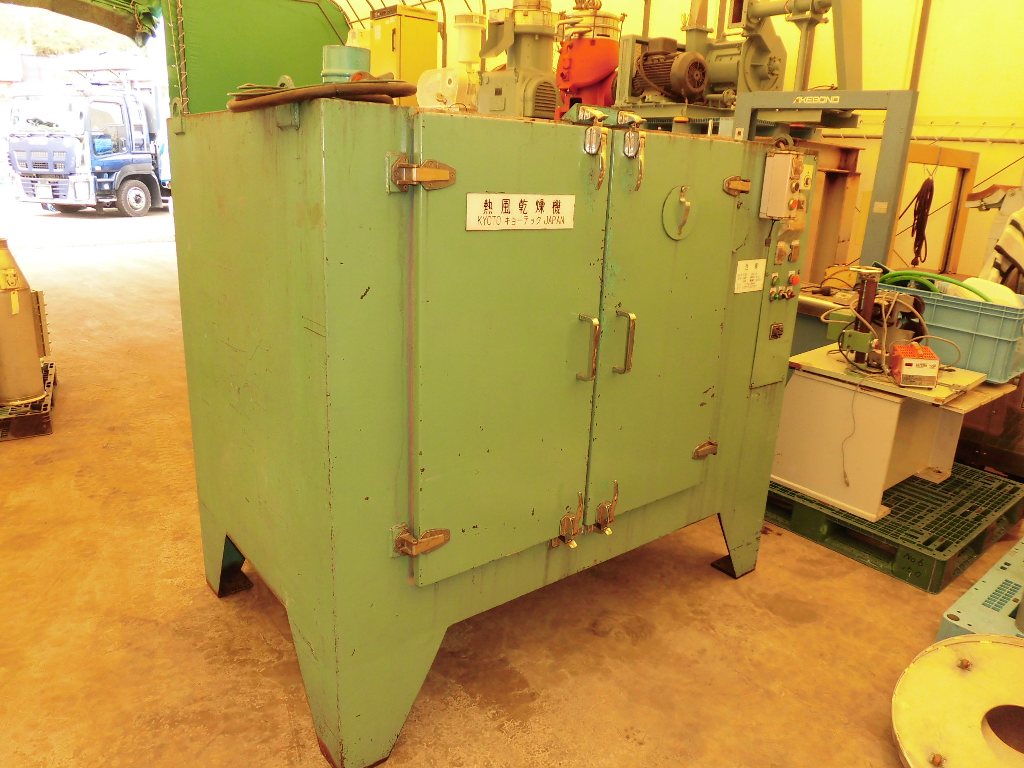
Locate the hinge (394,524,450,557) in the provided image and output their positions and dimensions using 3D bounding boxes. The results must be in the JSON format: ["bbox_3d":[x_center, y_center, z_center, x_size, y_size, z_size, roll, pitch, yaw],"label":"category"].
[{"bbox_3d":[-0.210,0.376,1.705,0.129,0.062,0.064,-10,20,-37],"label":"hinge"}]

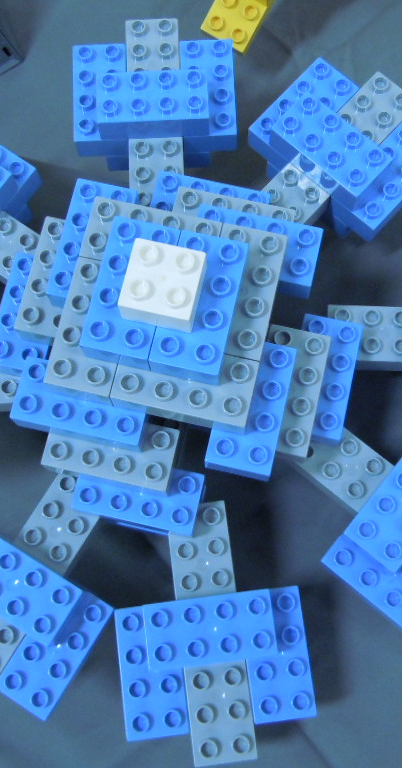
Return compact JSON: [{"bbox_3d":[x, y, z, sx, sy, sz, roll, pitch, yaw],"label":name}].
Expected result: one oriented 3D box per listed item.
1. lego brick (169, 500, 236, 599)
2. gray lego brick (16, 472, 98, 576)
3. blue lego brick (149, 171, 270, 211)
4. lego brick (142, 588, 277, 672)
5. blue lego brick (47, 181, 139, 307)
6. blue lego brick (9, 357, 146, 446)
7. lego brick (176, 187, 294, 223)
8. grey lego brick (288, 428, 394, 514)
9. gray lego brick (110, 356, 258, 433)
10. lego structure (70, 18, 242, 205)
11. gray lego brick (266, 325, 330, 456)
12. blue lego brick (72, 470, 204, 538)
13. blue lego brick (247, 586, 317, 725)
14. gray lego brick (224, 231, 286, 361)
[{"bbox_3d":[0.002,0.096,0.468,0.032,0.023,0.064,-7,76,-1],"label":"lego brick"},{"bbox_3d":[-0.076,0.080,0.473,0.032,0.023,0.064,30,78,8],"label":"gray lego brick"},{"bbox_3d":[0.005,-0.096,0.498,0.064,0.024,0.032,13,77,4],"label":"blue lego brick"},{"bbox_3d":[0.005,0.123,0.445,0.064,0.023,0.032,-7,76,0],"label":"lego brick"},{"bbox_3d":[-0.054,-0.069,0.451,0.032,0.023,0.064,12,76,4],"label":"blue lego brick"},{"bbox_3d":[-0.056,0.010,0.431,0.064,0.023,0.032,12,76,4],"label":"blue lego brick"},{"bbox_3d":[0.016,-0.081,0.476,0.064,0.023,0.032,12,76,5],"label":"lego brick"},{"bbox_3d":[0.081,0.048,0.481,0.064,0.023,0.032,39,80,10],"label":"grey lego brick"},{"bbox_3d":[-0.006,0.000,0.413,0.064,0.023,0.032,12,76,4],"label":"gray lego brick"},{"bbox_3d":[-0.026,-0.158,0.531,0.096,0.062,0.128,-3,76,1],"label":"lego structure"},{"bbox_3d":[0.044,0.005,0.453,0.032,0.023,0.064,12,76,5],"label":"gray lego brick"},{"bbox_3d":[-0.032,0.056,0.462,0.064,0.022,0.032,12,76,5],"label":"blue lego brick"},{"bbox_3d":[0.039,0.140,0.460,0.032,0.023,0.064,-7,76,0],"label":"blue lego brick"},{"bbox_3d":[0.020,-0.042,0.423,0.032,0.023,0.064,12,76,4],"label":"gray lego brick"}]

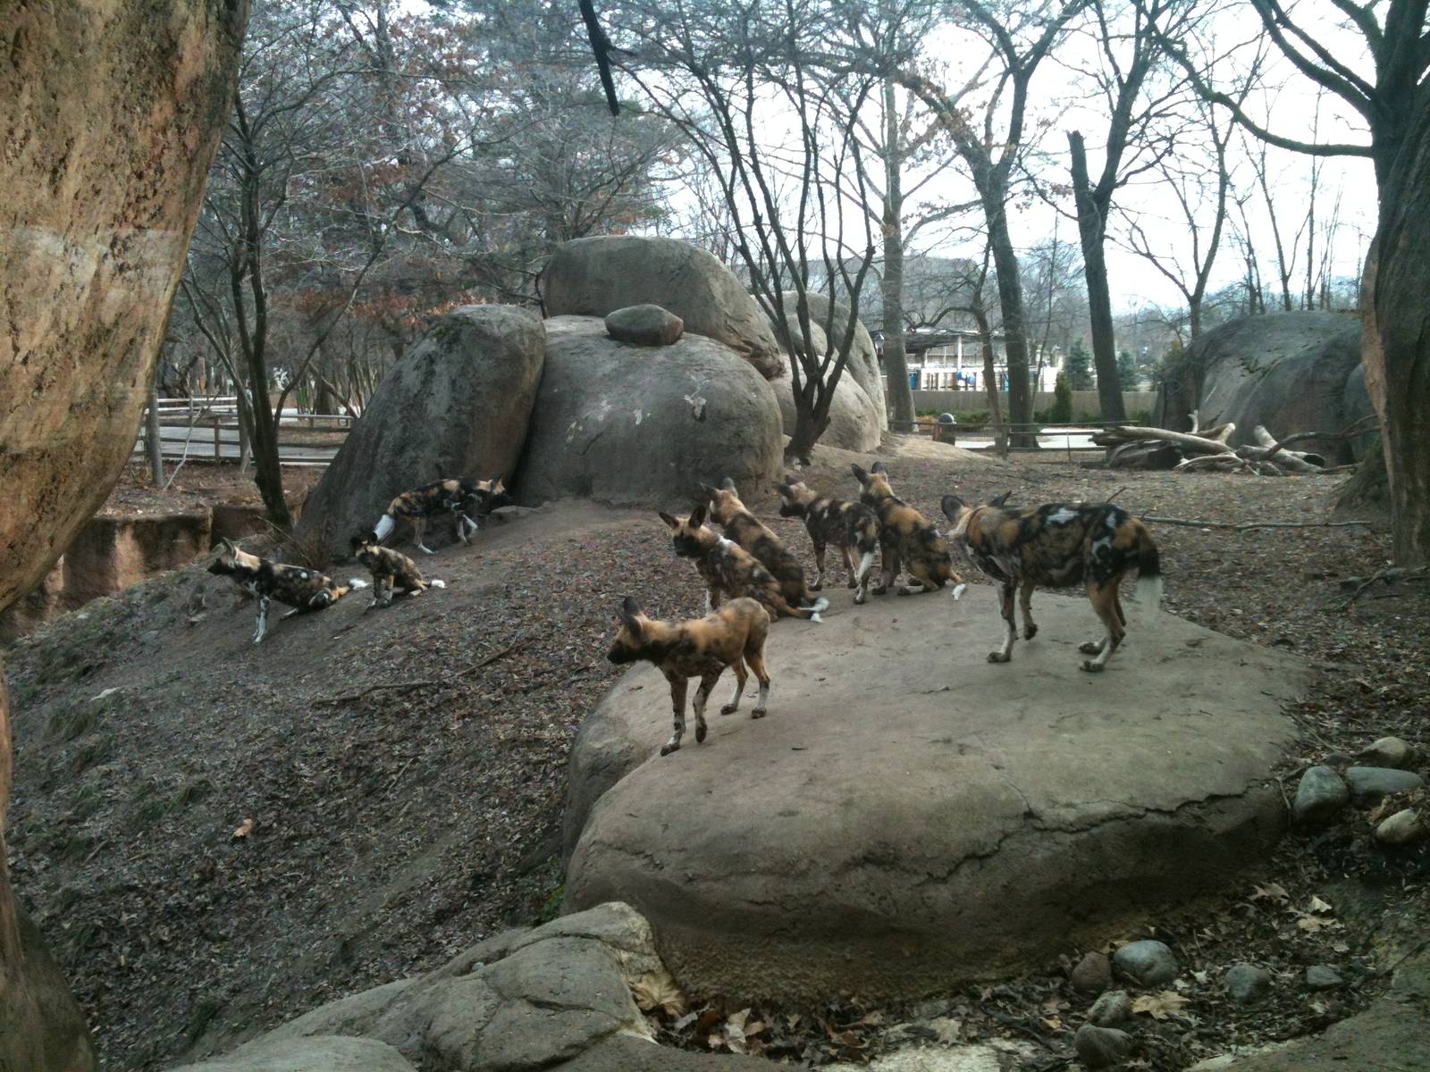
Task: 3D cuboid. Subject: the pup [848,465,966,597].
[{"bbox_3d":[1.044,-0.050,7.900,0.527,0.673,0.280,4,7,33],"label":"pup"}]

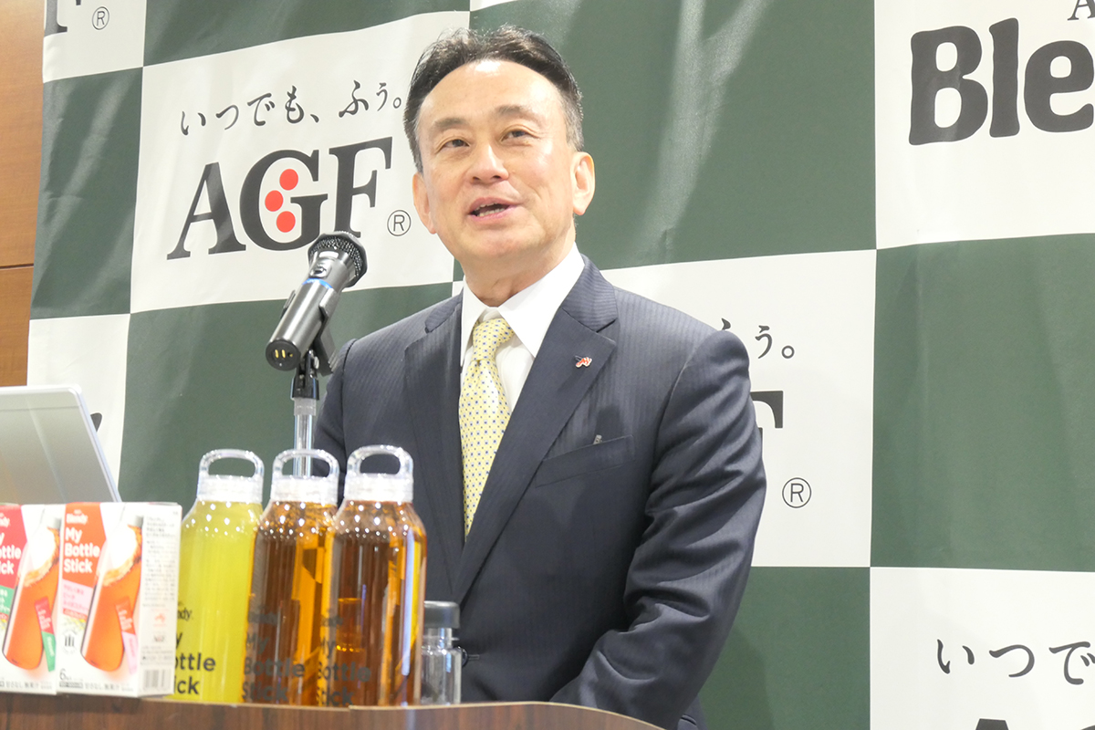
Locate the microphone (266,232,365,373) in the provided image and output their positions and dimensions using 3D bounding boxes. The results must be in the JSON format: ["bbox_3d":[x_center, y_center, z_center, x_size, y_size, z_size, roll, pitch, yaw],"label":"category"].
[{"bbox_3d":[-0.207,-0.060,1.767,0.055,0.055,0.205,0,30,11],"label":"microphone"}]

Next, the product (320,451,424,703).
[{"bbox_3d":[-0.126,0.156,1.470,0.076,0.192,0.076,3,-6,0],"label":"product"}]

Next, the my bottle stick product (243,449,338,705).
[{"bbox_3d":[-0.189,0.160,1.507,0.076,0.193,0.076,3,-6,0],"label":"my bottle stick product"}]

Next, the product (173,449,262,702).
[{"bbox_3d":[-0.252,0.163,1.546,0.077,0.195,0.077,3,-6,0],"label":"product"}]

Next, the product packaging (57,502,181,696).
[{"bbox_3d":[-0.325,0.177,1.498,0.081,0.142,0.042,-2,-7,29],"label":"product packaging"}]

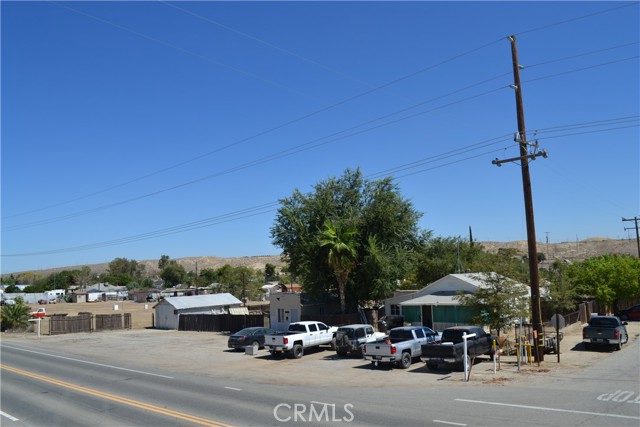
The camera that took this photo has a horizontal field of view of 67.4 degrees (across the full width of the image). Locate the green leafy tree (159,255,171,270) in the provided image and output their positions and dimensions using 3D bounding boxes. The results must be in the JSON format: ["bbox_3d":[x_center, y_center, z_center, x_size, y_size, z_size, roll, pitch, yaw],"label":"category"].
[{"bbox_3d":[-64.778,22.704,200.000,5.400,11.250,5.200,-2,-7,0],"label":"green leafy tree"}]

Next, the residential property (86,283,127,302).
[{"bbox_3d":[-60.034,22.214,135.000,11.200,5.200,10.500,4,-9,-40],"label":"residential property"}]

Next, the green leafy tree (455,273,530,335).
[{"bbox_3d":[12.356,6.669,34.128,5.100,4.920,4.800,-5,-9,19],"label":"green leafy tree"}]

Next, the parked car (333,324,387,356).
[{"bbox_3d":[2.694,8.003,30.379,1.760,1.790,4.000,-9,-11,40],"label":"parked car"}]

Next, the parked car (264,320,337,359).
[{"bbox_3d":[-0.977,8.260,31.895,2.020,2.050,6.070,-7,-9,37],"label":"parked car"}]

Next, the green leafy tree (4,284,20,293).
[{"bbox_3d":[-83.181,22.200,129.544,4.600,6.020,4.600,4,-10,-32],"label":"green leafy tree"}]

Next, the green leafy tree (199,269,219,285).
[{"bbox_3d":[-40.643,23.875,175.000,7.300,7.650,7.000,-2,-7,0],"label":"green leafy tree"}]

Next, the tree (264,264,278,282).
[{"bbox_3d":[-12.484,18.435,124.210,4.200,10.440,4.200,-1,-9,-6],"label":"tree"}]

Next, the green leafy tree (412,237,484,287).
[{"bbox_3d":[14.737,7.435,54.282,9.000,9.480,8.500,-4,-9,15],"label":"green leafy tree"}]

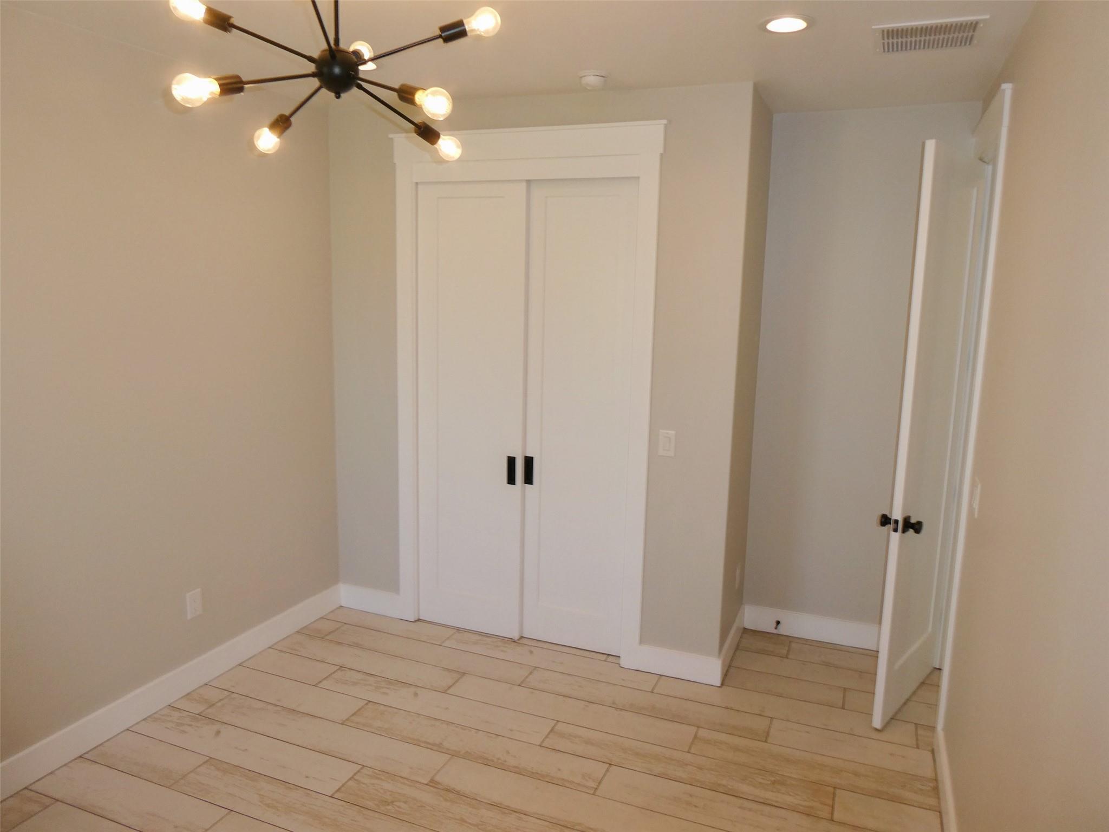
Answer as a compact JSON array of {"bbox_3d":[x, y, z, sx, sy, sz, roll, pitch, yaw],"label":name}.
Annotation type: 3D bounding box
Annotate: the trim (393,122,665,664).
[{"bbox_3d":[-0.143,-0.106,4.023,1.427,2.617,0.300,5,10,22],"label":"trim"}]

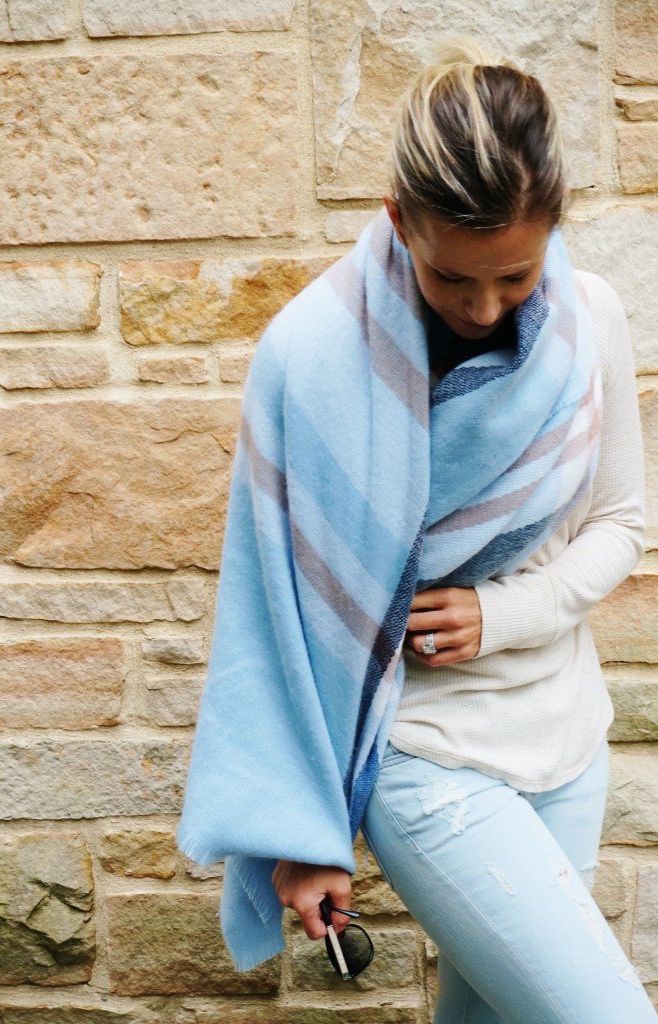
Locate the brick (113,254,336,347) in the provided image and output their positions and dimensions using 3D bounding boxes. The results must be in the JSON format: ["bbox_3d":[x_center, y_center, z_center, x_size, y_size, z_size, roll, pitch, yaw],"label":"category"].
[{"bbox_3d":[-0.111,-0.253,2.035,0.277,0.107,0.100,-1,0,3],"label":"brick"}]

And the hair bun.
[{"bbox_3d":[0.149,-0.468,1.700,0.105,0.060,0.080,-1,0,0],"label":"hair bun"}]

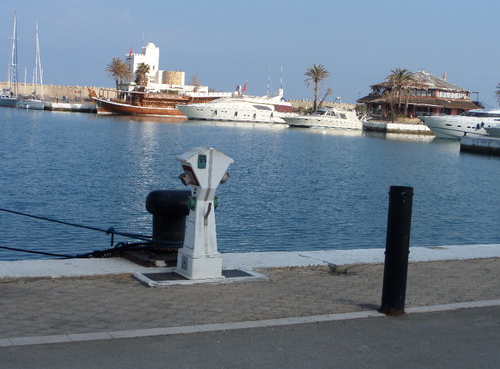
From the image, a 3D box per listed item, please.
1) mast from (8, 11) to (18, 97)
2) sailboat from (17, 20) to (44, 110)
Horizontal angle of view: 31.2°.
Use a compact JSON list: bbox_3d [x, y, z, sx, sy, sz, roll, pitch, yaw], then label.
[{"bbox_3d":[-50.971,-28.018,193.000,0.300,18.300,0.300,2,5,-20],"label":"mast"},{"bbox_3d":[-45.732,-24.850,187.000,4.000,18.300,12.500,1,5,-25],"label":"sailboat"}]

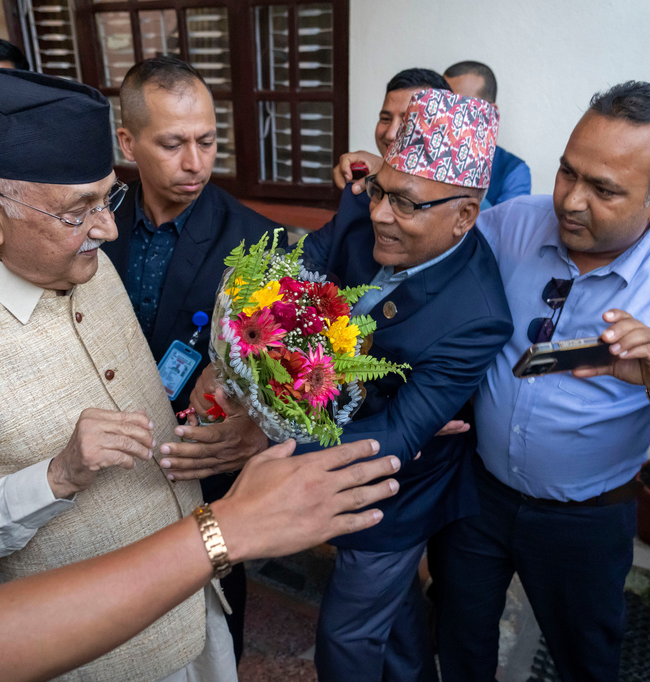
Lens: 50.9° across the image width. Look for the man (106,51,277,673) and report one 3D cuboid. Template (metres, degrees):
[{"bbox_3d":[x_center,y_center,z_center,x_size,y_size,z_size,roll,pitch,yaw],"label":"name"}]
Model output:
[{"bbox_3d":[-0.298,0.298,1.466,0.480,1.690,0.300,-6,23,-14],"label":"man"}]

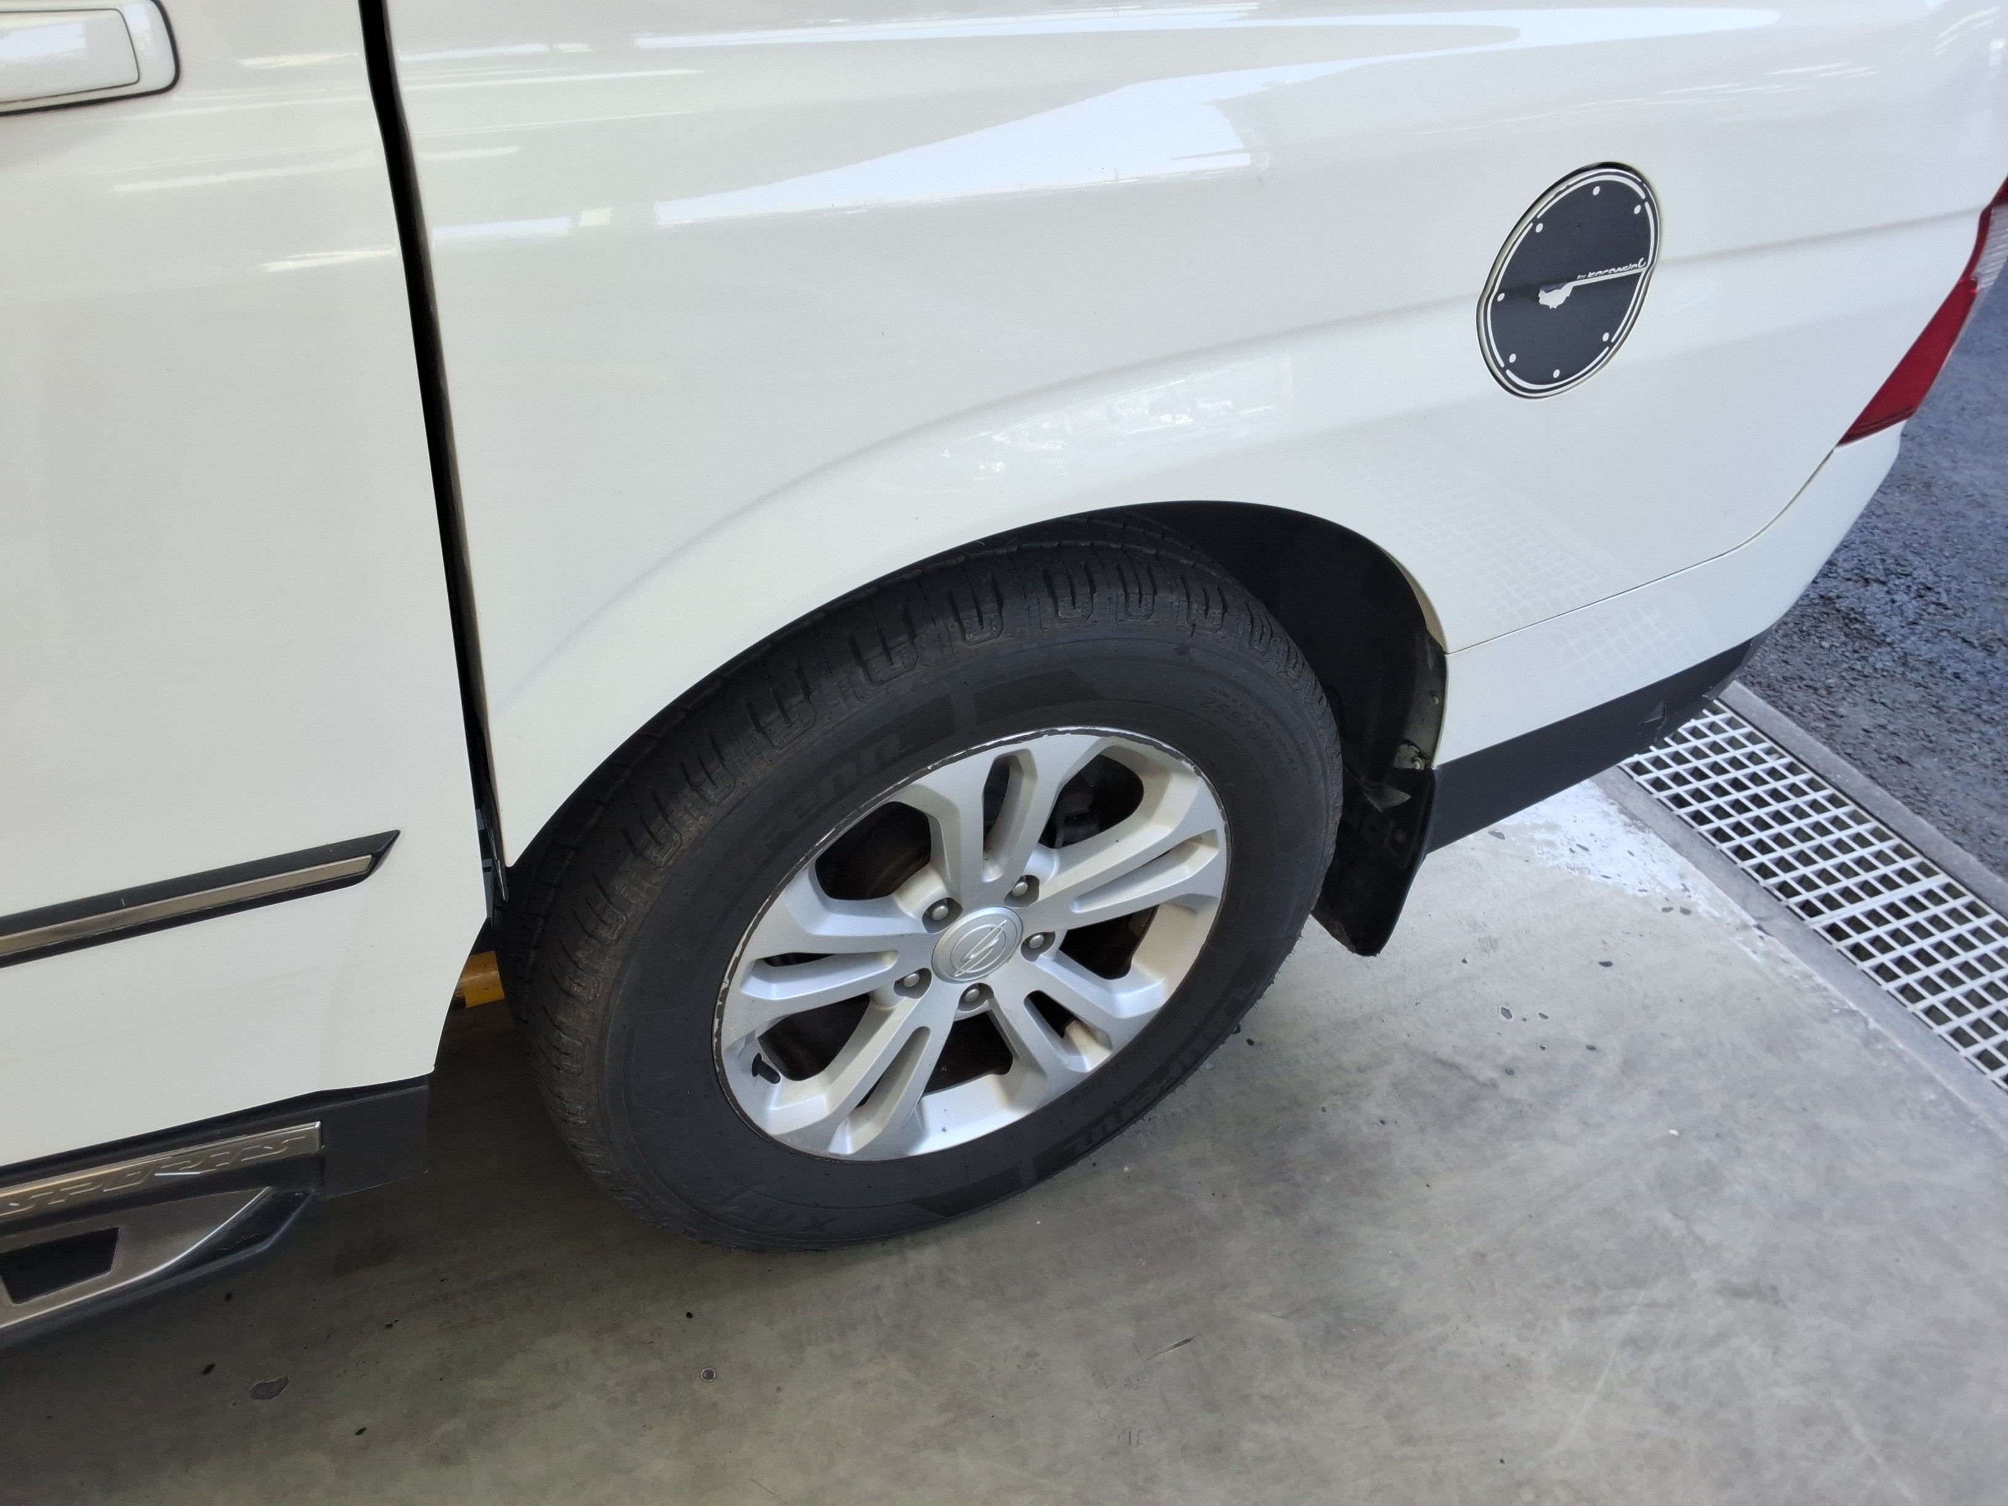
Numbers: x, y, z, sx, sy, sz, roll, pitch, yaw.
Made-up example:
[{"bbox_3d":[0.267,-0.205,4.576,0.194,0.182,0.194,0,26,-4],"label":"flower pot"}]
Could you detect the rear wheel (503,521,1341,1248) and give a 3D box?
[{"bbox_3d":[-0.061,0.118,1.473,0.760,0.760,0.260,-13,42,-24],"label":"rear wheel"}]

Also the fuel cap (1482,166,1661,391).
[{"bbox_3d":[0.408,-0.346,1.185,0.172,0.174,0.026,-15,39,-26],"label":"fuel cap"}]

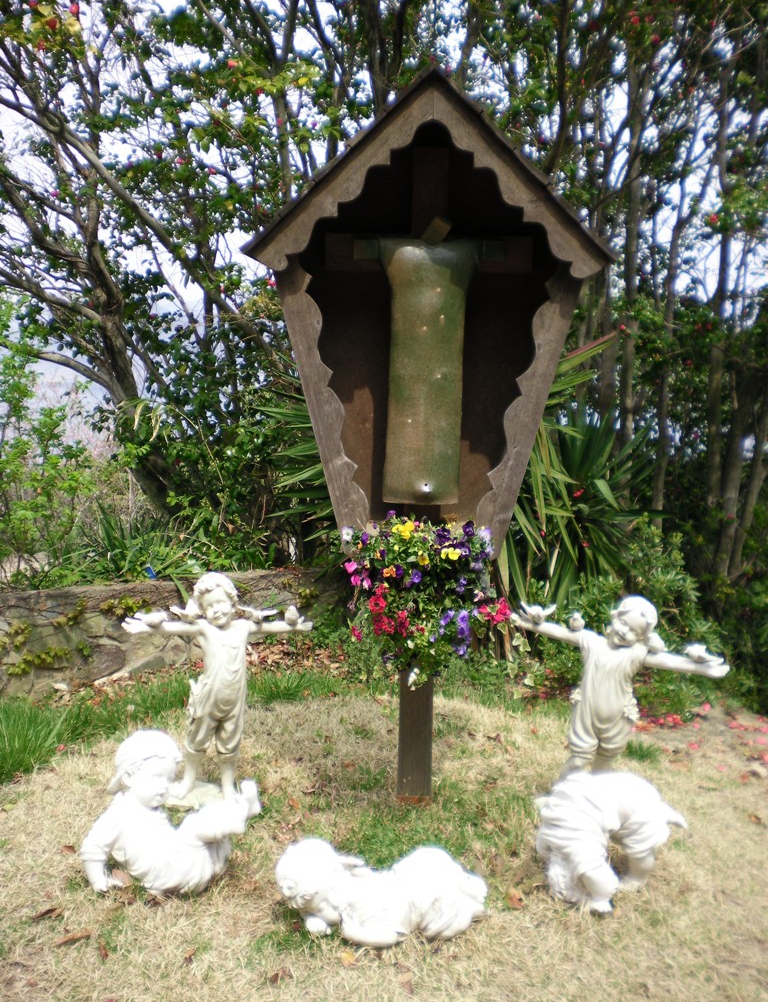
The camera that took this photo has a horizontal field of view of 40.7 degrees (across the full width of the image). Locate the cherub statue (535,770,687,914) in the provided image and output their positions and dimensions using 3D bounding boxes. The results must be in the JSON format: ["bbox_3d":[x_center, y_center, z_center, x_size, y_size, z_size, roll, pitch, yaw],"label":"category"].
[{"bbox_3d":[0.689,1.002,3.146,0.410,0.360,0.280,-1,5,-28],"label":"cherub statue"}]

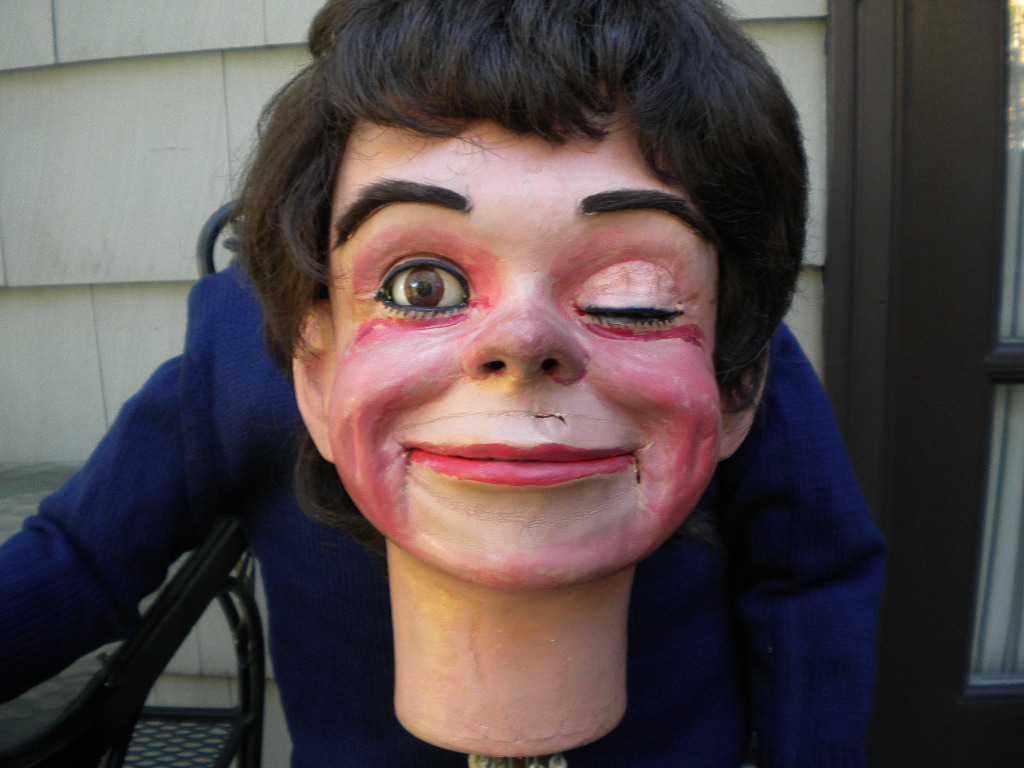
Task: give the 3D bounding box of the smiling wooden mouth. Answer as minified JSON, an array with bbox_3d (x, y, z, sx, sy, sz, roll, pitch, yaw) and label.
[{"bbox_3d":[0.003,0.027,0.349,0.076,0.015,0.022,1,5,0],"label":"smiling wooden mouth"}]

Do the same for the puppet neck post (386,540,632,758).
[{"bbox_3d":[-0.001,0.092,0.402,0.090,0.068,0.090,1,8,0],"label":"puppet neck post"}]

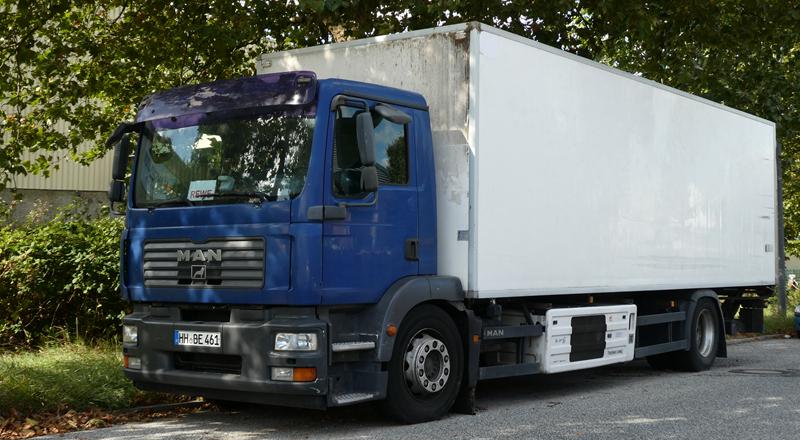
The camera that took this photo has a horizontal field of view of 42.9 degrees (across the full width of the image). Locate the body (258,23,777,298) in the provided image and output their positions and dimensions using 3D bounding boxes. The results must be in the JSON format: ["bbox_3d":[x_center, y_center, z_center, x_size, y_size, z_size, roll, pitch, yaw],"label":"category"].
[{"bbox_3d":[1.966,-0.349,12.272,2.600,2.309,7.705,-1,-3,38],"label":"body"}]

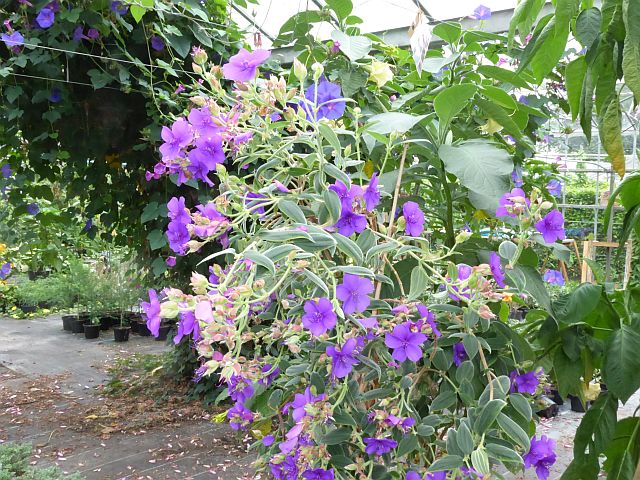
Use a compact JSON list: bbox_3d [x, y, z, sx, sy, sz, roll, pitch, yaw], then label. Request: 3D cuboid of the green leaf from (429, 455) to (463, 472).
[{"bbox_3d":[0.258,0.459,1.330,0.072,0.037,0.040,0,3,0],"label":"green leaf"}]

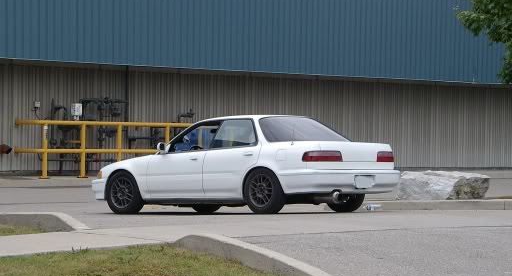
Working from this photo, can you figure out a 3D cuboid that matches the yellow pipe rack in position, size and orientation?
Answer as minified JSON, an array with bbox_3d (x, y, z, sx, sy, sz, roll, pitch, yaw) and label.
[{"bbox_3d":[-2.768,0.243,34.939,5.259,1.184,1.132,1,1,-44],"label":"yellow pipe rack"}]

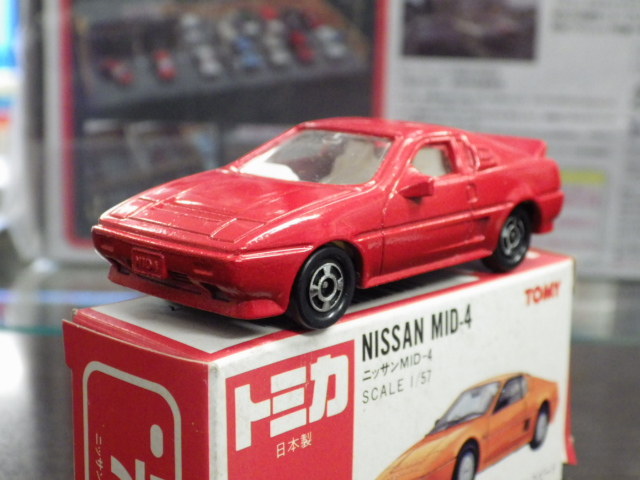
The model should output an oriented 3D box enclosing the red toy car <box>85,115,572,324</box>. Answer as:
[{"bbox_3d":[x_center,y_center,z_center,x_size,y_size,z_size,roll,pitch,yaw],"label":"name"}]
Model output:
[{"bbox_3d":[0.004,-0.005,0.160,0.031,0.024,0.074,12,17,43],"label":"red toy car"}]

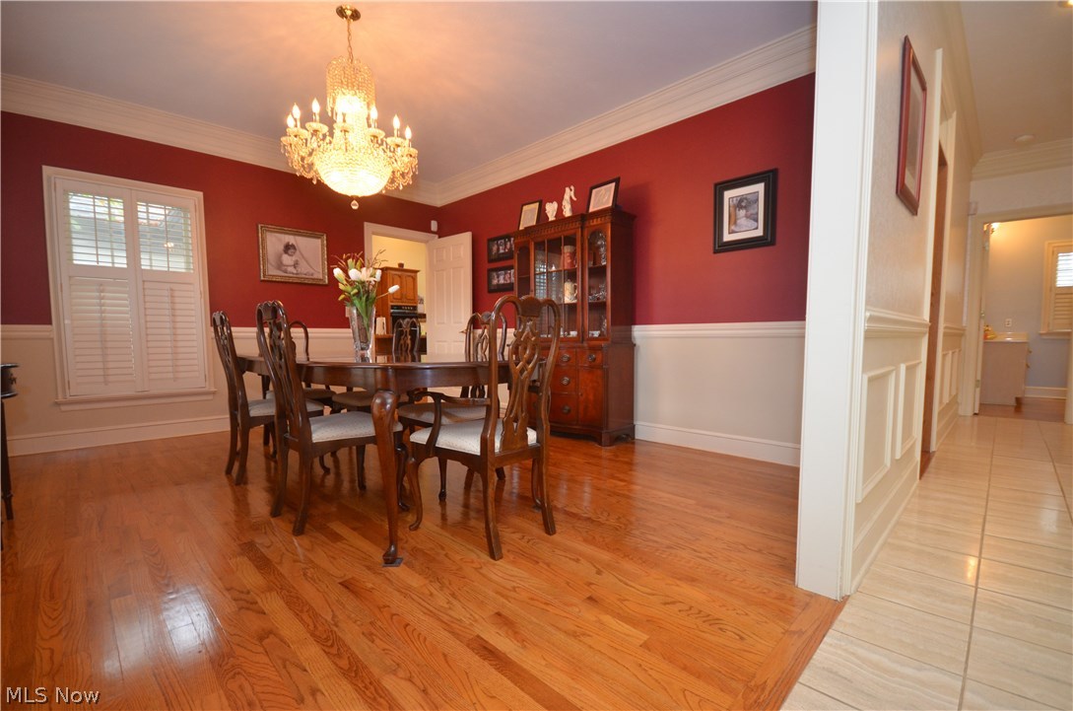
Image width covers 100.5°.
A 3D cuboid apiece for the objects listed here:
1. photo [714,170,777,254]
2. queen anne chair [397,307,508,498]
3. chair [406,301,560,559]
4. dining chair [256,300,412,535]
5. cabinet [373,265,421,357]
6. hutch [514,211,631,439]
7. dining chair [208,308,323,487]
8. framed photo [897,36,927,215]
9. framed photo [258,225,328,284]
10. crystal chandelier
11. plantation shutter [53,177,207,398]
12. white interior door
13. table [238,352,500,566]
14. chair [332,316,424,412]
[{"bbox_3d":[1.439,-0.988,3.102,0.035,0.502,0.415,-3,3,-44],"label":"photo"},{"bbox_3d":[-0.480,0.241,2.702,0.570,1.020,0.510,-3,4,-45],"label":"queen anne chair"},{"bbox_3d":[-0.221,0.265,2.003,0.568,1.030,0.603,2,3,43],"label":"chair"},{"bbox_3d":[-1.006,0.266,2.191,0.510,1.020,0.570,2,4,44],"label":"dining chair"},{"bbox_3d":[-2.974,-0.657,9.410,0.690,2.230,0.650,-3,4,-44],"label":"cabinet"},{"bbox_3d":[0.275,-0.237,3.985,0.422,1.859,1.176,-3,3,-44],"label":"hutch"},{"bbox_3d":[-1.702,0.239,2.859,0.570,1.020,0.510,-3,4,-45],"label":"dining chair"},{"bbox_3d":[1.705,-0.995,2.035,0.530,0.660,0.030,-3,3,-42],"label":"framed photo"},{"bbox_3d":[-2.425,-0.994,4.487,0.623,0.548,0.040,-3,3,-44],"label":"framed photo"},{"bbox_3d":[-1.102,-1.441,2.654,0.764,1.136,0.764,-3,3,-44],"label":"crystal chandelier"},{"bbox_3d":[-3.298,-0.527,3.690,0.890,1.670,0.060,-3,4,-43],"label":"plantation shutter"},{"bbox_3d":[-1.039,-0.379,5.317,0.764,2.040,0.042,2,3,38],"label":"white interior door"},{"bbox_3d":[-1.051,0.371,2.746,1.156,0.762,2.533,-3,3,-44],"label":"table"},{"bbox_3d":[-1.171,0.220,3.320,0.563,1.015,0.502,-3,3,-44],"label":"chair"}]

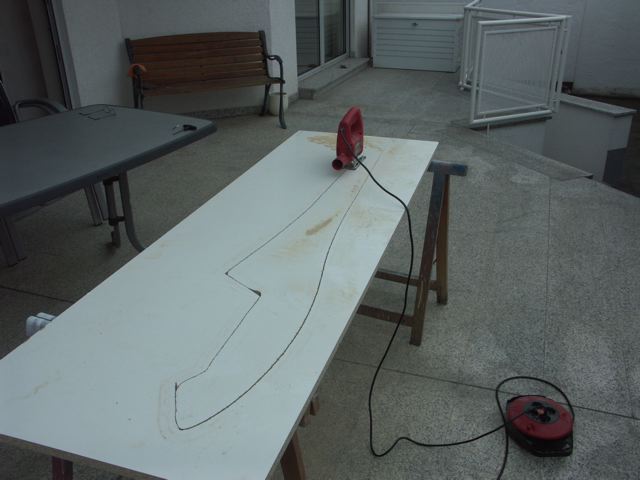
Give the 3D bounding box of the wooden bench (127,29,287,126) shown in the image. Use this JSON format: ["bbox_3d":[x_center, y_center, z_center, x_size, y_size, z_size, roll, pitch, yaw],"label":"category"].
[{"bbox_3d":[-0.982,-1.372,5.246,1.240,0.795,0.570,-12,28,-21],"label":"wooden bench"}]

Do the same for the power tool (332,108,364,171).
[{"bbox_3d":[0.117,-0.374,2.158,0.080,0.197,0.190,8,27,17],"label":"power tool"}]

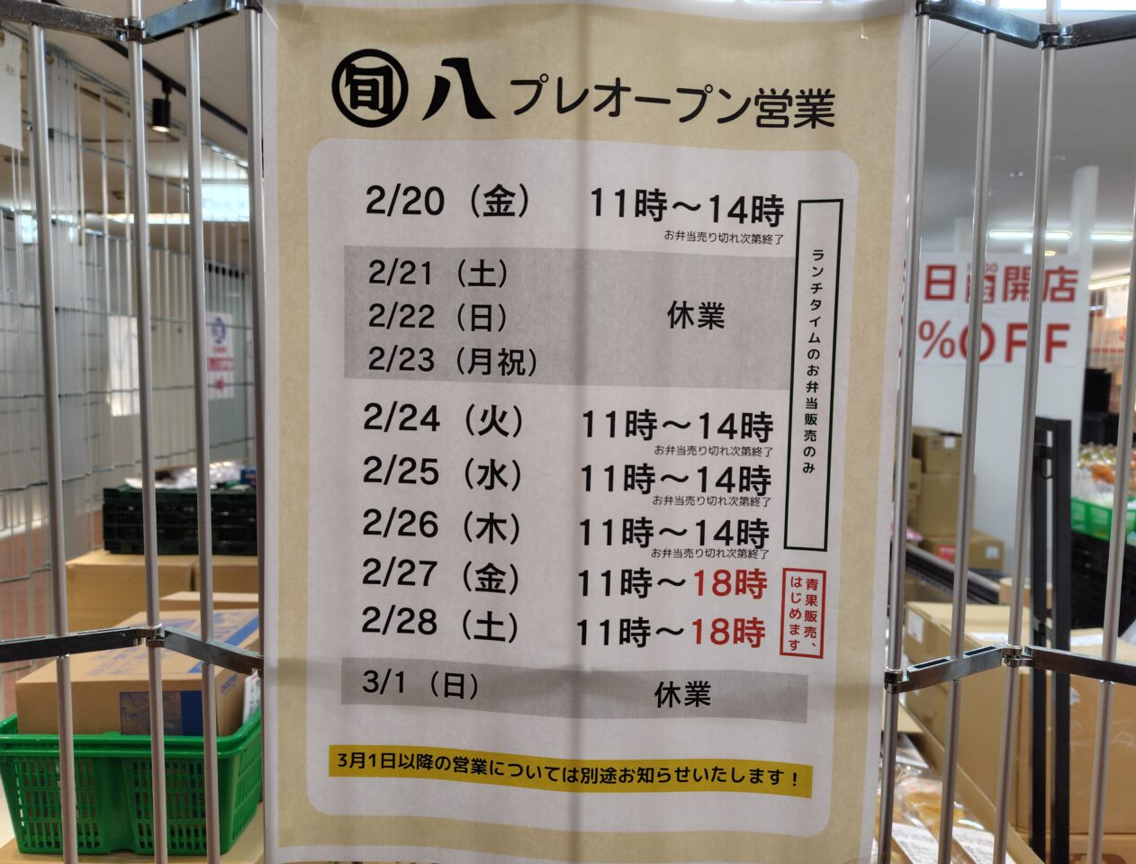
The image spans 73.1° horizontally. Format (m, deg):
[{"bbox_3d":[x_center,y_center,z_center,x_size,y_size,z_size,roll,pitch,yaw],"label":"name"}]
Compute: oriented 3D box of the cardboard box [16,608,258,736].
[{"bbox_3d":[-0.733,0.513,1.431,0.310,0.251,0.391,-1,3,-3],"label":"cardboard box"}]

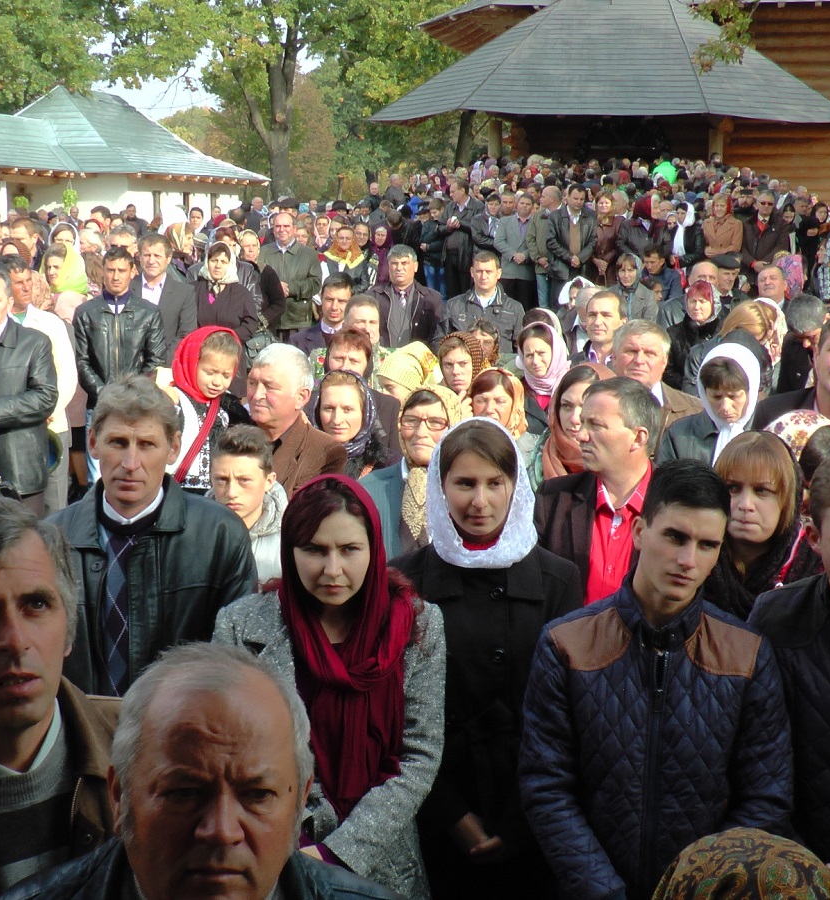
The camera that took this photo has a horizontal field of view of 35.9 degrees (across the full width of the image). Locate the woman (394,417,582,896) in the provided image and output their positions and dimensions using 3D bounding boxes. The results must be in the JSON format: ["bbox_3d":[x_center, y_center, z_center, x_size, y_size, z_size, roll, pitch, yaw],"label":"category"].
[{"bbox_3d":[0.153,0.751,2.854,0.450,1.670,0.310,1,12,3],"label":"woman"}]

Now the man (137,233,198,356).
[{"bbox_3d":[-1.504,-0.427,7.782,0.500,1.750,0.320,3,12,13],"label":"man"}]

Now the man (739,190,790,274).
[{"bbox_3d":[3.531,-1.746,13.036,0.540,1.750,0.340,3,9,14],"label":"man"}]

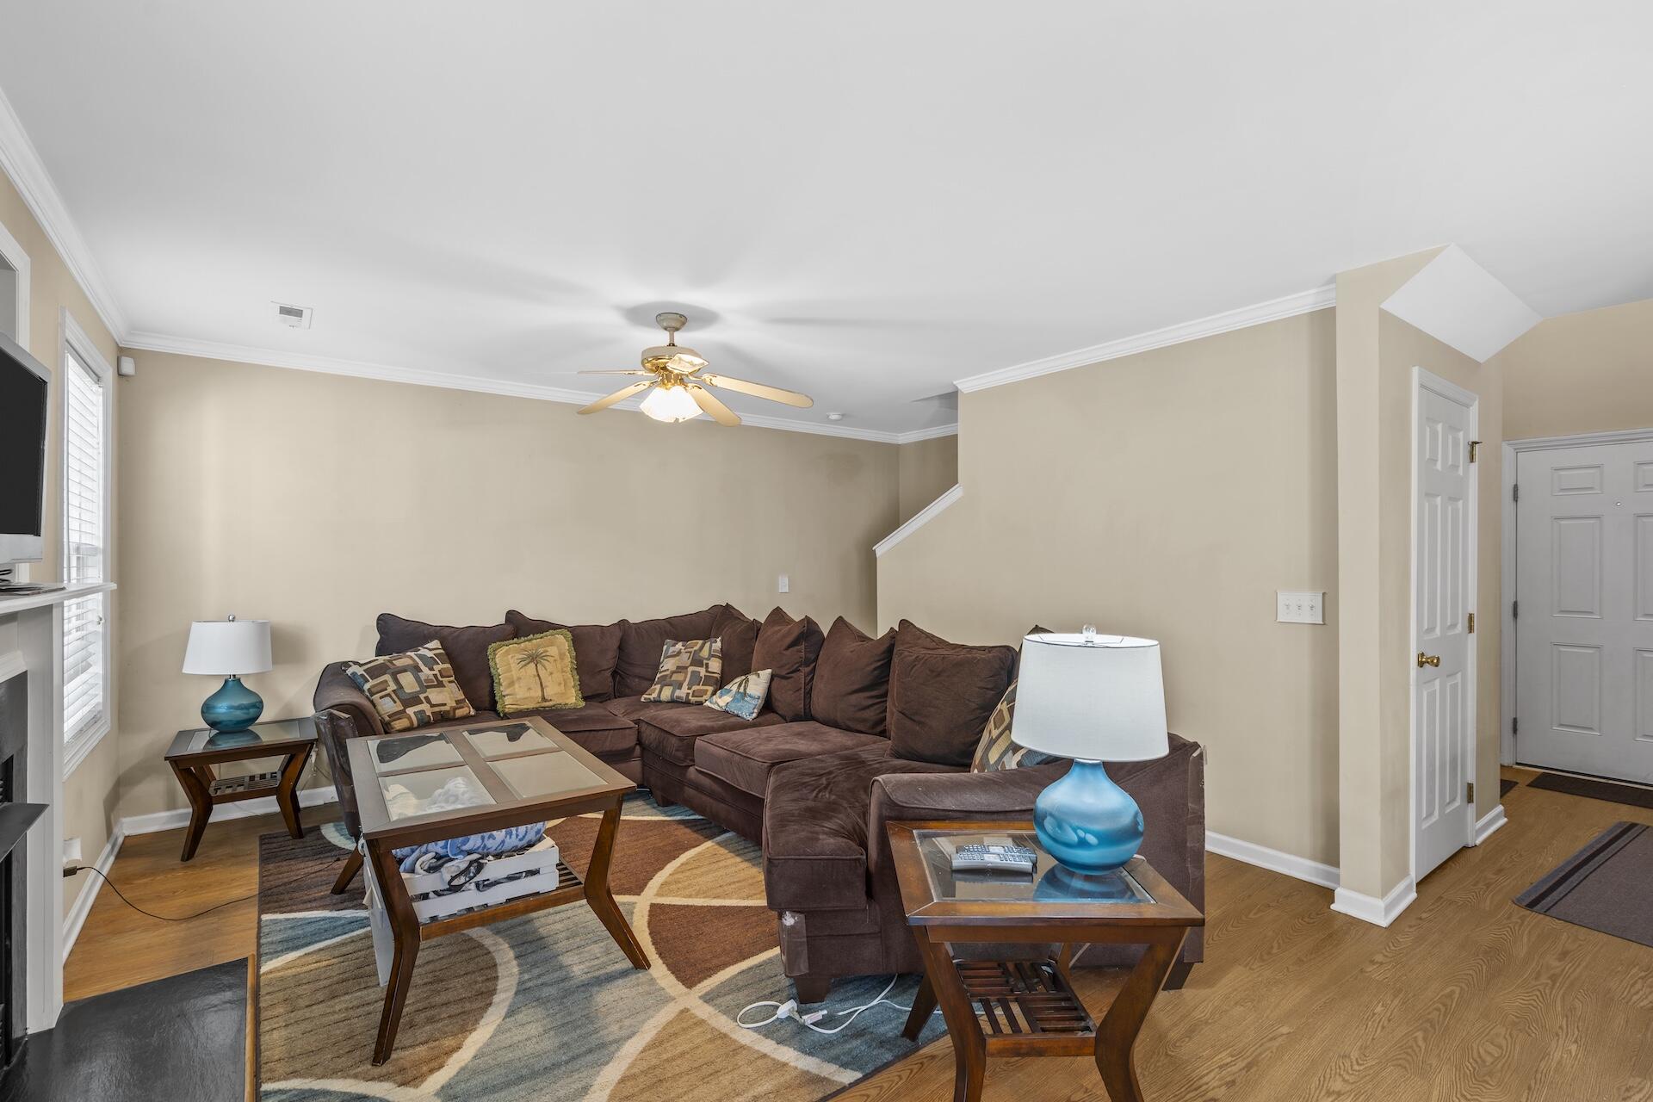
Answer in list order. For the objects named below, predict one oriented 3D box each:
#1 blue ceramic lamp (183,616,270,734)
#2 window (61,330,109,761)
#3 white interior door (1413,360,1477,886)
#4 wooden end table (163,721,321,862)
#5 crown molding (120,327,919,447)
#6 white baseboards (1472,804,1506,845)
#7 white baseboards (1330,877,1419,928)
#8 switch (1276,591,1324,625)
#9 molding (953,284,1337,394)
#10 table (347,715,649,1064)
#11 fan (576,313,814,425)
[{"bbox_3d":[-2.917,0.595,3.608,0.345,0.575,0.345,0,0,-37],"label":"blue ceramic lamp"},{"bbox_3d":[-2.893,-0.017,2.868,0.070,1.500,0.860,0,0,-37],"label":"window"},{"bbox_3d":[2.698,0.344,3.208,0.800,2.050,0.045,0,0,-37],"label":"white interior door"},{"bbox_3d":[-2.778,1.128,3.522,0.535,0.500,0.590,0,0,-37],"label":"wooden end table"},{"bbox_3d":[-1.353,-1.010,5.014,5.020,0.081,0.068,0,0,-37],"label":"crown molding"},{"bbox_3d":[3.256,1.332,3.607,0.540,0.100,0.022,0,0,-37],"label":"white baseboards"},{"bbox_3d":[2.148,1.319,2.877,0.400,0.112,0.180,0,0,-37],"label":"white baseboards"},{"bbox_3d":[1.988,0.241,3.088,0.015,0.122,0.170,0,0,-37],"label":"switch"},{"bbox_3d":[1.450,-1.023,3.769,0.072,0.070,2.080,0,0,-37],"label":"molding"},{"bbox_3d":[-1.299,1.078,2.725,0.760,0.590,1.280,0,-1,-39],"label":"table"},{"bbox_3d":[-0.709,-0.818,3.286,1.200,0.490,1.200,0,0,-37],"label":"fan"}]

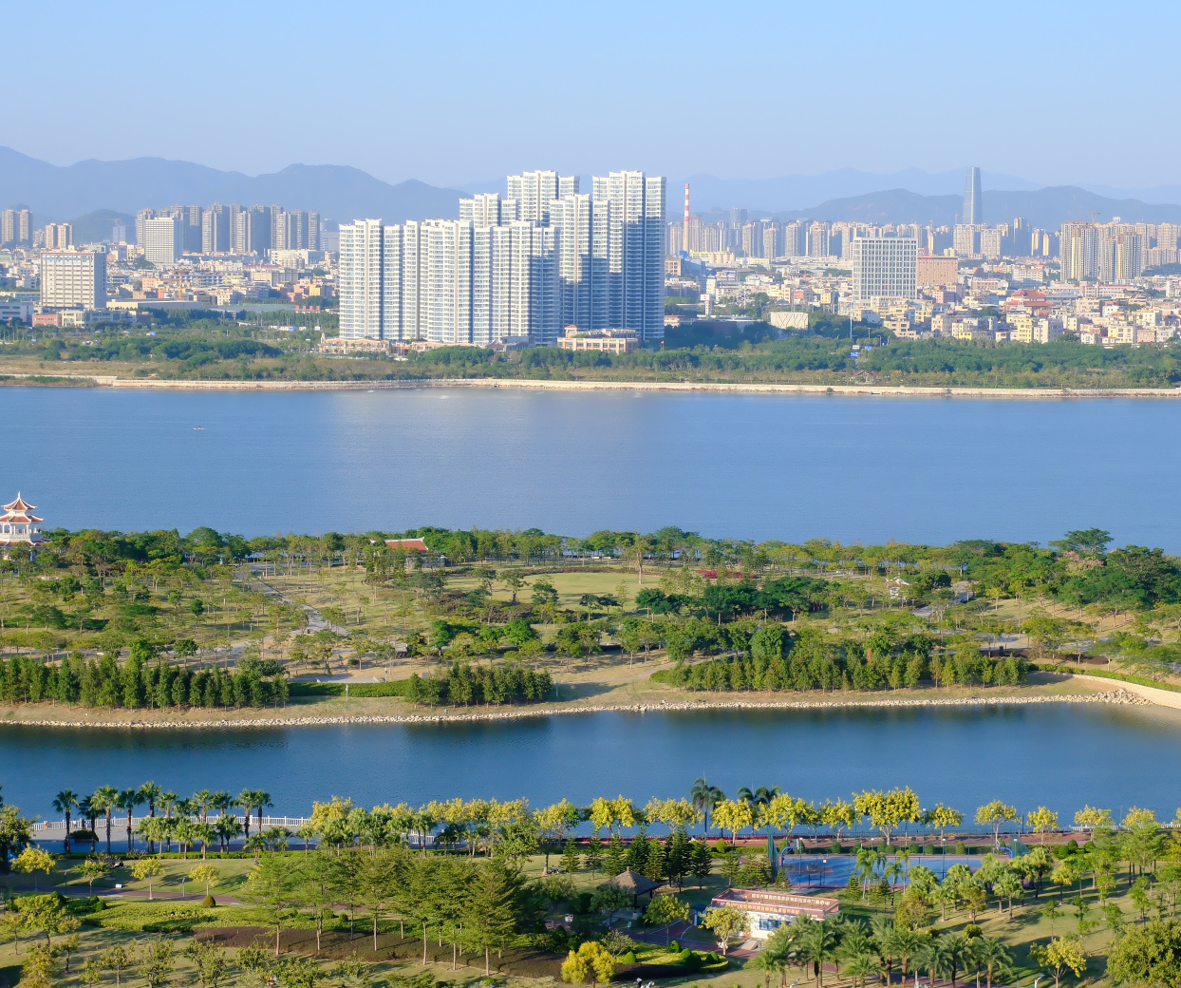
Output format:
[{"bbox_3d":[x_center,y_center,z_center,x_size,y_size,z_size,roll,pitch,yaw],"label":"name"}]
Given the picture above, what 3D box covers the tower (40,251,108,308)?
[{"bbox_3d":[-426.220,-175.950,2310.000,48.170,48.810,22.080,2,6,15],"label":"tower"}]

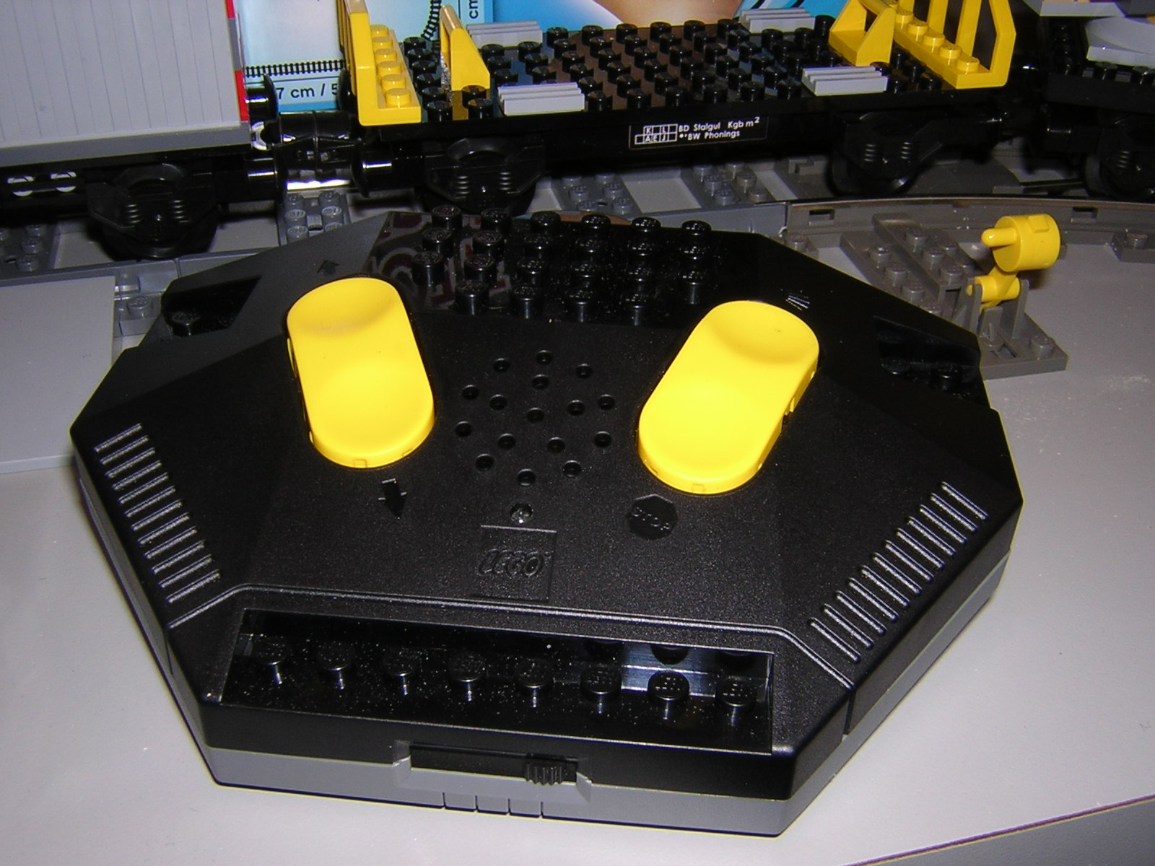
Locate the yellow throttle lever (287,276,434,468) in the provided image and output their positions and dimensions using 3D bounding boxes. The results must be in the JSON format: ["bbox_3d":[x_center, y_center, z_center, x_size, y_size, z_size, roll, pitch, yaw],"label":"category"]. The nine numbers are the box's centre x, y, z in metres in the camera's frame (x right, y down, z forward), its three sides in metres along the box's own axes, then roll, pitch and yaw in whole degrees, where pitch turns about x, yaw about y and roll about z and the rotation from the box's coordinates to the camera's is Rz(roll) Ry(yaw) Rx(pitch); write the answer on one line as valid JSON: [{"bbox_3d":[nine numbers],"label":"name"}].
[{"bbox_3d":[-0.030,-0.009,0.168,0.017,0.006,0.035,-16,52,-9],"label":"yellow throttle lever"}]

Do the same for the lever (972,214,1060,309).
[{"bbox_3d":[0.078,-0.031,0.224,0.015,0.023,0.010,-7,59,-11],"label":"lever"}]

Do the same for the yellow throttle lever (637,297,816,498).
[{"bbox_3d":[0.021,-0.005,0.165,0.017,0.006,0.035,24,54,16],"label":"yellow throttle lever"}]

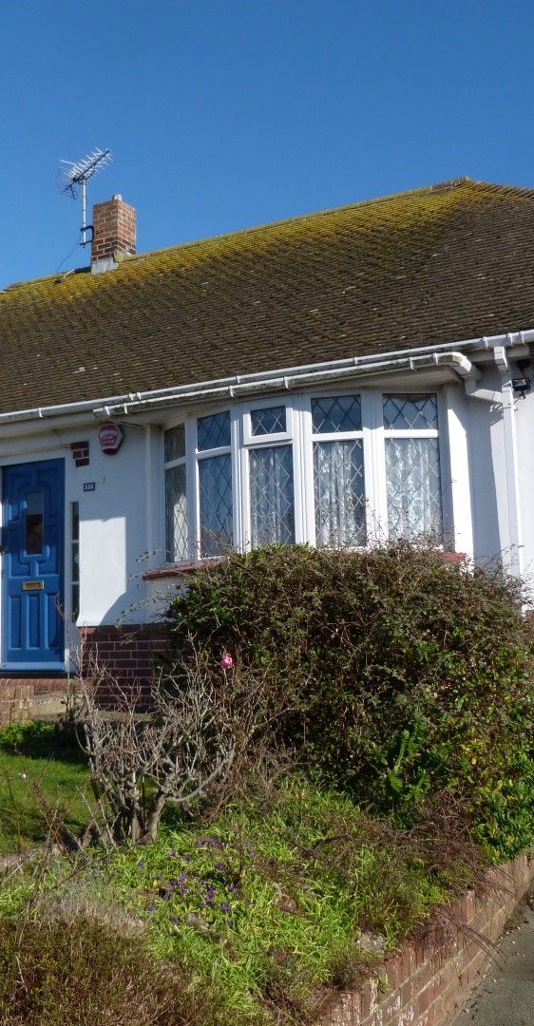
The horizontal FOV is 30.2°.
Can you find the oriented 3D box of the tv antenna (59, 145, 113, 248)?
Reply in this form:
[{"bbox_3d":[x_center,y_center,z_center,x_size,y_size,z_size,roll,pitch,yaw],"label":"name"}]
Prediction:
[{"bbox_3d":[-2.542,-4.473,13.928,0.400,1.400,1.420,4,-9,-37],"label":"tv antenna"}]

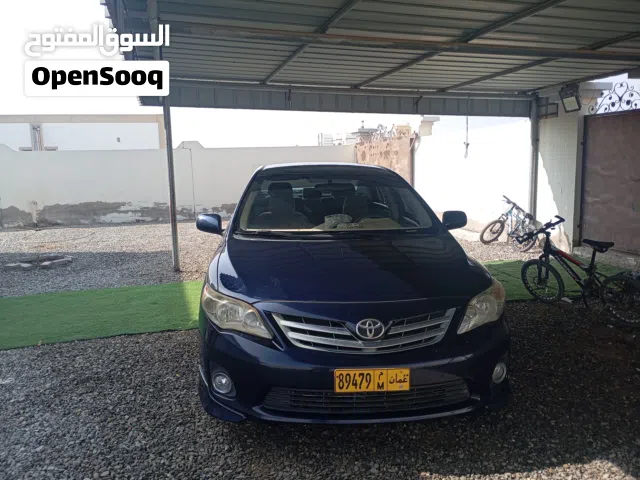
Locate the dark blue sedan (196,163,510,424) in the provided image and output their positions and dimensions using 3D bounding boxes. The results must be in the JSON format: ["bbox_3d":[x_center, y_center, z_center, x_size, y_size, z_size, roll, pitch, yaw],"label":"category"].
[{"bbox_3d":[0.045,0.066,4.560,1.800,1.465,4.540,-1,8,-5],"label":"dark blue sedan"}]

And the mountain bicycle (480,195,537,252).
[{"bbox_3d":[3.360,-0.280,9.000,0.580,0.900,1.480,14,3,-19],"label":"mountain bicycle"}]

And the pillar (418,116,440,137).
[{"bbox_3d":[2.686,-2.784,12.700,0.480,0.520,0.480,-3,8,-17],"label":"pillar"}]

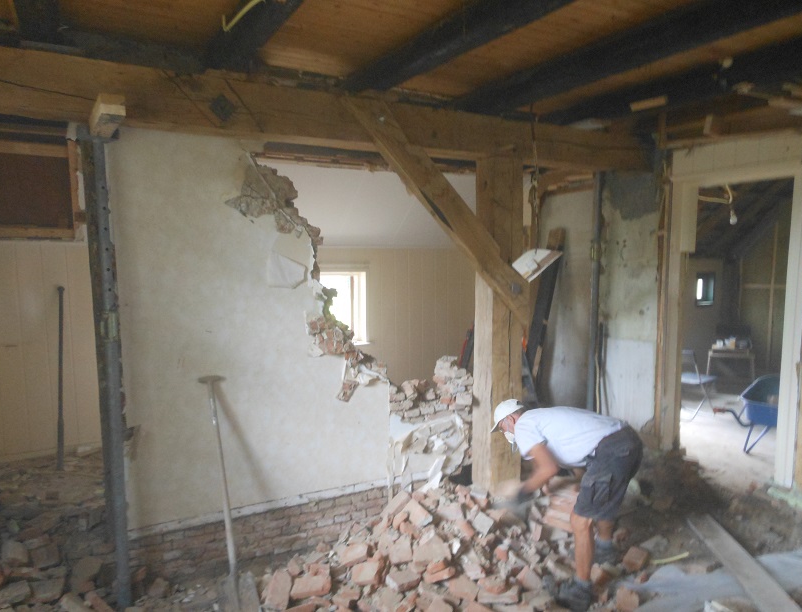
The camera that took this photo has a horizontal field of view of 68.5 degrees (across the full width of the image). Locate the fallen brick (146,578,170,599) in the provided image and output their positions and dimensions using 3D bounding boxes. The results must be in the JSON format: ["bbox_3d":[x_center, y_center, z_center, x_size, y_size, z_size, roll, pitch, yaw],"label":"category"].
[{"bbox_3d":[-1.279,1.482,3.103,0.115,0.065,0.100,-3,6,-28],"label":"fallen brick"}]

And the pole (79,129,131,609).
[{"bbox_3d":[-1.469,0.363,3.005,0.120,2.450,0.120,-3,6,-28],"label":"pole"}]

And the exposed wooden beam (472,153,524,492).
[{"bbox_3d":[0.695,0.163,4.188,0.265,2.379,0.220,-3,6,-28],"label":"exposed wooden beam"}]

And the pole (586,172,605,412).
[{"bbox_3d":[1.518,0.130,4.615,0.095,2.323,0.095,-3,6,-28],"label":"pole"}]

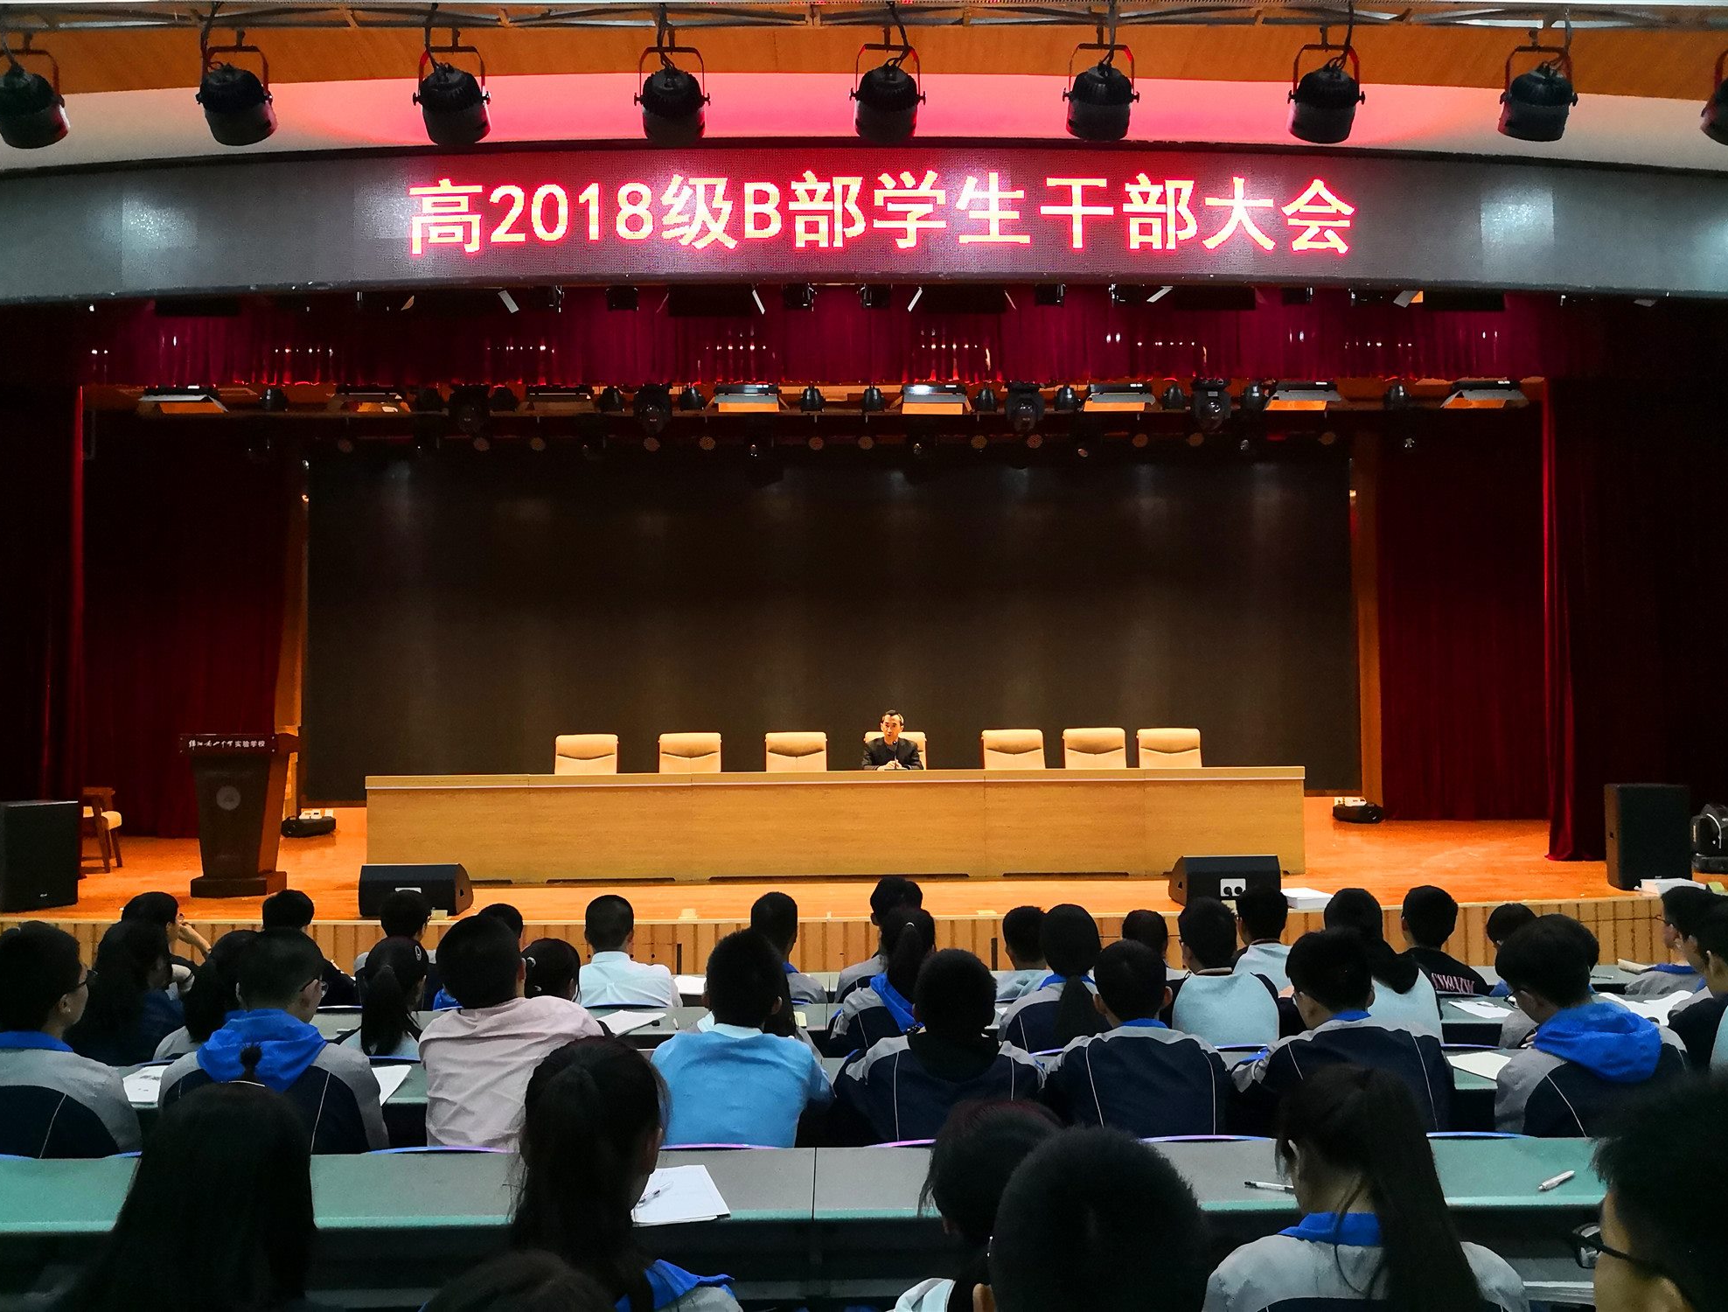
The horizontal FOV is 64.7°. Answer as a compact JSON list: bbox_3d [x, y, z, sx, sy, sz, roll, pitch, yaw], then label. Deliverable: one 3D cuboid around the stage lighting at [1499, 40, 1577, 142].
[{"bbox_3d":[2.649,-2.237,5.370,0.285,0.401,0.280,0,-2,-2],"label":"stage lighting"}]

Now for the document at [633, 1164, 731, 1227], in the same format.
[{"bbox_3d":[-0.364,0.957,2.437,0.205,0.008,0.290,1,-4,-16],"label":"document"}]

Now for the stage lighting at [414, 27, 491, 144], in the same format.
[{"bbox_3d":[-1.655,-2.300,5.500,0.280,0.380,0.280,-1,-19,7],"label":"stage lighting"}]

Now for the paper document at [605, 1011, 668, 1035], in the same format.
[{"bbox_3d":[-0.751,1.158,4.358,0.220,0.012,0.300,-2,-3,19],"label":"paper document"}]

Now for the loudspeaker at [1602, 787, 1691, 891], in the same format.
[{"bbox_3d":[5.157,1.185,9.056,0.450,0.700,0.420,-1,-3,5],"label":"loudspeaker"}]

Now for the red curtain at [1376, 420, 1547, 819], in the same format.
[{"bbox_3d":[7.191,-0.465,16.456,2.200,4.850,0.250,0,-4,-1],"label":"red curtain"}]

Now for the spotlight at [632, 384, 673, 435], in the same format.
[{"bbox_3d":[-1.847,-2.175,11.900,0.360,0.480,0.340,0,-4,-1],"label":"spotlight"}]

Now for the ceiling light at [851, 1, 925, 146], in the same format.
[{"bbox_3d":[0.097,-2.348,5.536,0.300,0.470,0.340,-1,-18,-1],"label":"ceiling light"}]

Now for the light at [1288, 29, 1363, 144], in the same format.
[{"bbox_3d":[1.814,-2.229,5.350,0.285,0.421,0.280,0,-2,-2],"label":"light"}]

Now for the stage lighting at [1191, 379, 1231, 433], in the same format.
[{"bbox_3d":[3.027,-2.175,11.900,0.350,0.465,0.320,0,-2,-2],"label":"stage lighting"}]

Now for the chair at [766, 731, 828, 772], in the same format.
[{"bbox_3d":[-0.523,1.146,10.721,0.570,1.080,0.620,0,-4,-1],"label":"chair"}]

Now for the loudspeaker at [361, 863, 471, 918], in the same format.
[{"bbox_3d":[-2.676,1.383,8.211,0.580,0.325,0.430,0,-4,-1],"label":"loudspeaker"}]

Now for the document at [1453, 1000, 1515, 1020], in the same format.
[{"bbox_3d":[2.115,1.188,4.595,0.160,0.008,0.285,0,-4,-1],"label":"document"}]

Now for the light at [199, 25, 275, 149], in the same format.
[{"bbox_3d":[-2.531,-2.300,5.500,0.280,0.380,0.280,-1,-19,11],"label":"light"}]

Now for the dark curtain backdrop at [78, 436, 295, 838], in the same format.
[{"bbox_3d":[-7.399,-0.283,14.886,2.359,4.477,0.250,-1,-3,-1],"label":"dark curtain backdrop"}]

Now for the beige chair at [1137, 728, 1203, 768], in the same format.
[{"bbox_3d":[2.516,1.111,10.878,0.570,1.060,0.620,-1,-3,-1],"label":"beige chair"}]

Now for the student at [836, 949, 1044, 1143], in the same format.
[{"bbox_3d":[0.179,1.280,3.379,0.490,1.141,0.700,-1,-3,-1],"label":"student"}]

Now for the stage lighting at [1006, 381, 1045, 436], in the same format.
[{"bbox_3d":[1.407,-2.151,11.900,0.350,0.476,0.320,0,-2,-2],"label":"stage lighting"}]

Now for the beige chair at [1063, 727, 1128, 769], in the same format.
[{"bbox_3d":[1.798,1.114,10.572,0.570,1.080,0.620,0,-4,-1],"label":"beige chair"}]

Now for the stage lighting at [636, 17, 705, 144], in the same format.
[{"bbox_3d":[-0.753,-2.243,5.350,0.285,0.457,0.280,0,-2,-2],"label":"stage lighting"}]

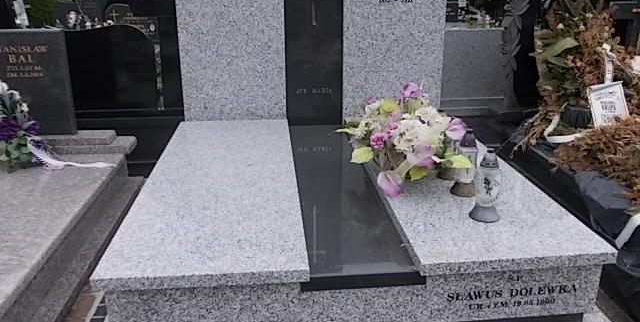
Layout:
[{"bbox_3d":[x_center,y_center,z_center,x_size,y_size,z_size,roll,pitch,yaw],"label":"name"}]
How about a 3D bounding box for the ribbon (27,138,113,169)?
[{"bbox_3d":[-1.664,-0.059,3.466,0.535,0.200,0.180,-2,16,-5],"label":"ribbon"}]

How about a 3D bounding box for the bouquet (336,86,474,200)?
[{"bbox_3d":[0.406,-0.150,2.531,0.580,0.424,0.500,-2,16,-5],"label":"bouquet"}]

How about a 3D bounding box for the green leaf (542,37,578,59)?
[{"bbox_3d":[1.599,-0.748,3.443,0.240,0.140,0.100,-2,16,-5],"label":"green leaf"}]

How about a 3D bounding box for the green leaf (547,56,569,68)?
[{"bbox_3d":[1.589,-0.666,3.465,0.140,0.060,0.070,-2,16,-5],"label":"green leaf"}]

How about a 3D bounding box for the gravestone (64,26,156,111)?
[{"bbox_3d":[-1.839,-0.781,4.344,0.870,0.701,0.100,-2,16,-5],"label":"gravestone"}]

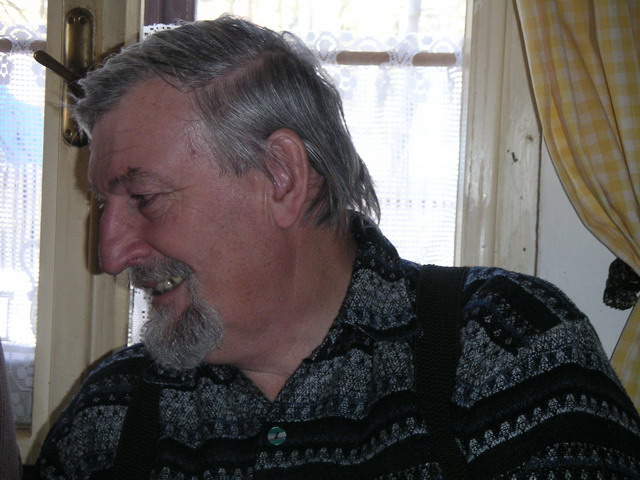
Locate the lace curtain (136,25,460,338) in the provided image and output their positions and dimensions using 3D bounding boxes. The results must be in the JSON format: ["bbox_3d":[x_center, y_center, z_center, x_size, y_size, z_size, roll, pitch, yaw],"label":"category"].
[{"bbox_3d":[-0.023,-0.014,1.520,0.348,0.412,0.035,2,1,0],"label":"lace curtain"}]

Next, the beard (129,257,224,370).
[{"bbox_3d":[-0.110,0.053,1.060,0.058,0.085,0.080,-14,7,-19],"label":"beard"}]

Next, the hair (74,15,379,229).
[{"bbox_3d":[-0.072,-0.083,1.090,0.203,0.180,0.172,-14,7,-19],"label":"hair"}]

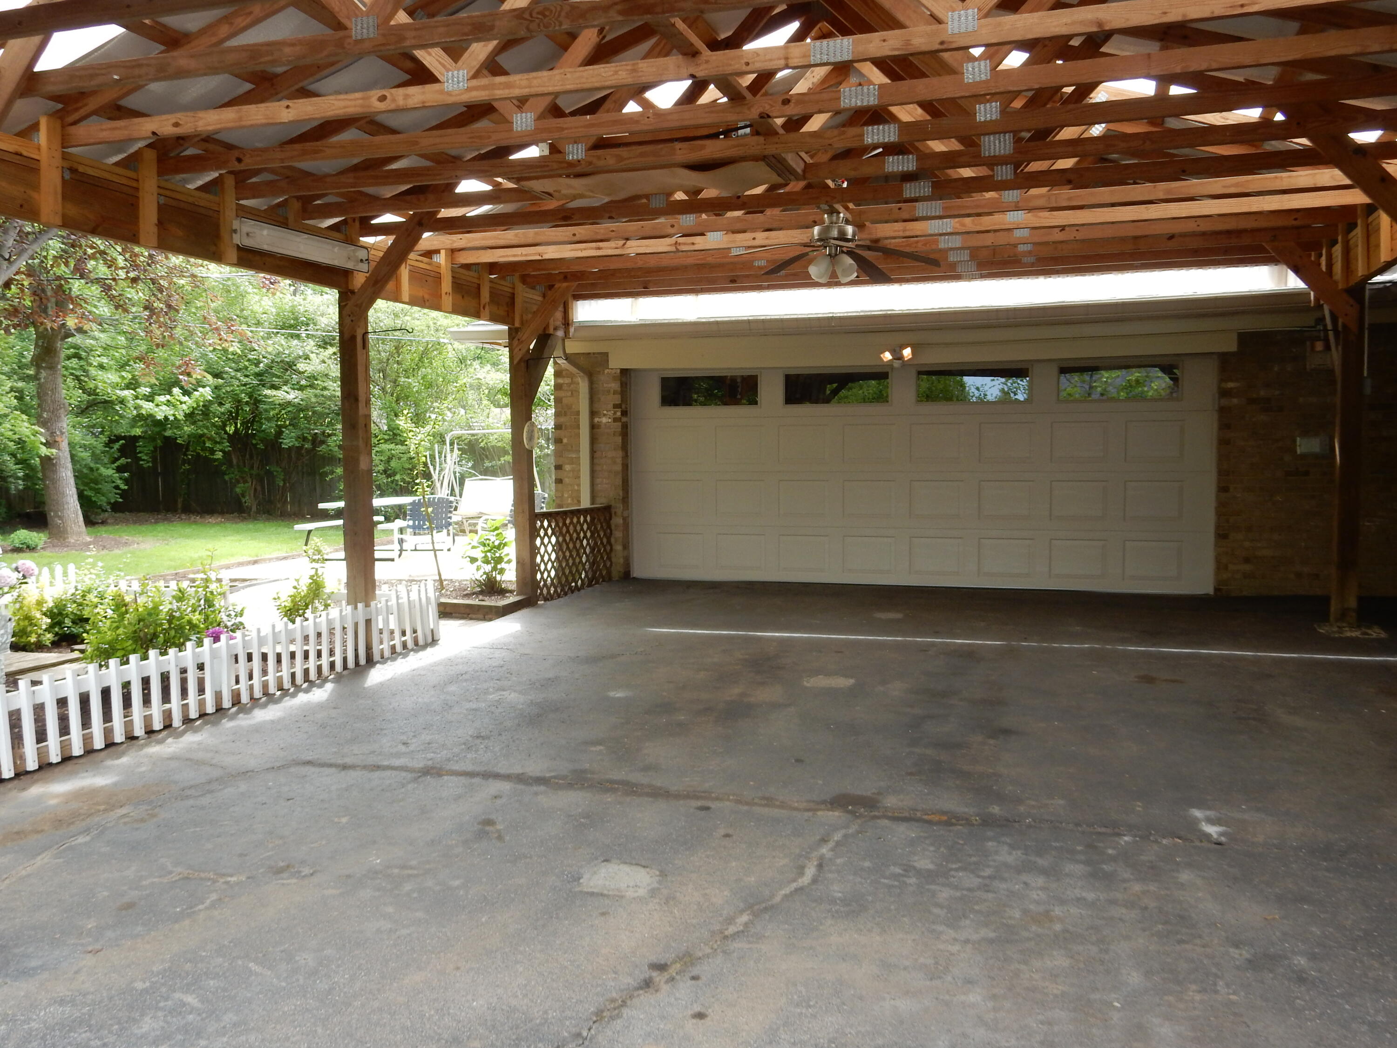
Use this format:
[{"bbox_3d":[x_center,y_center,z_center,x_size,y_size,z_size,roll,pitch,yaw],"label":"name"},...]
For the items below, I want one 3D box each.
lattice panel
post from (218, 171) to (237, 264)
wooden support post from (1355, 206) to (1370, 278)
[{"bbox_3d":[-1.143,0.245,11.341,0.050,0.740,1.780,1,4,17],"label":"lattice panel"},{"bbox_3d":[-2.563,-1.659,6.616,0.040,0.470,0.089,1,4,17],"label":"post"},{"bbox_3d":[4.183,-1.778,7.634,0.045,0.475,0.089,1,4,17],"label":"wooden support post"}]

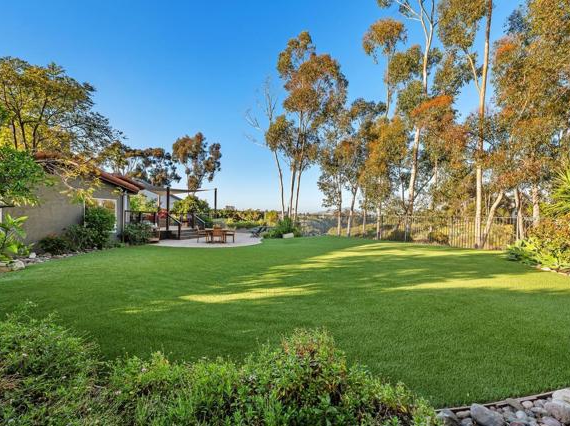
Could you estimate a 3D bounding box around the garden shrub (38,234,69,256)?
[{"bbox_3d":[-9.770,1.330,10.500,1.100,0.820,1.000,0,0,0],"label":"garden shrub"}]

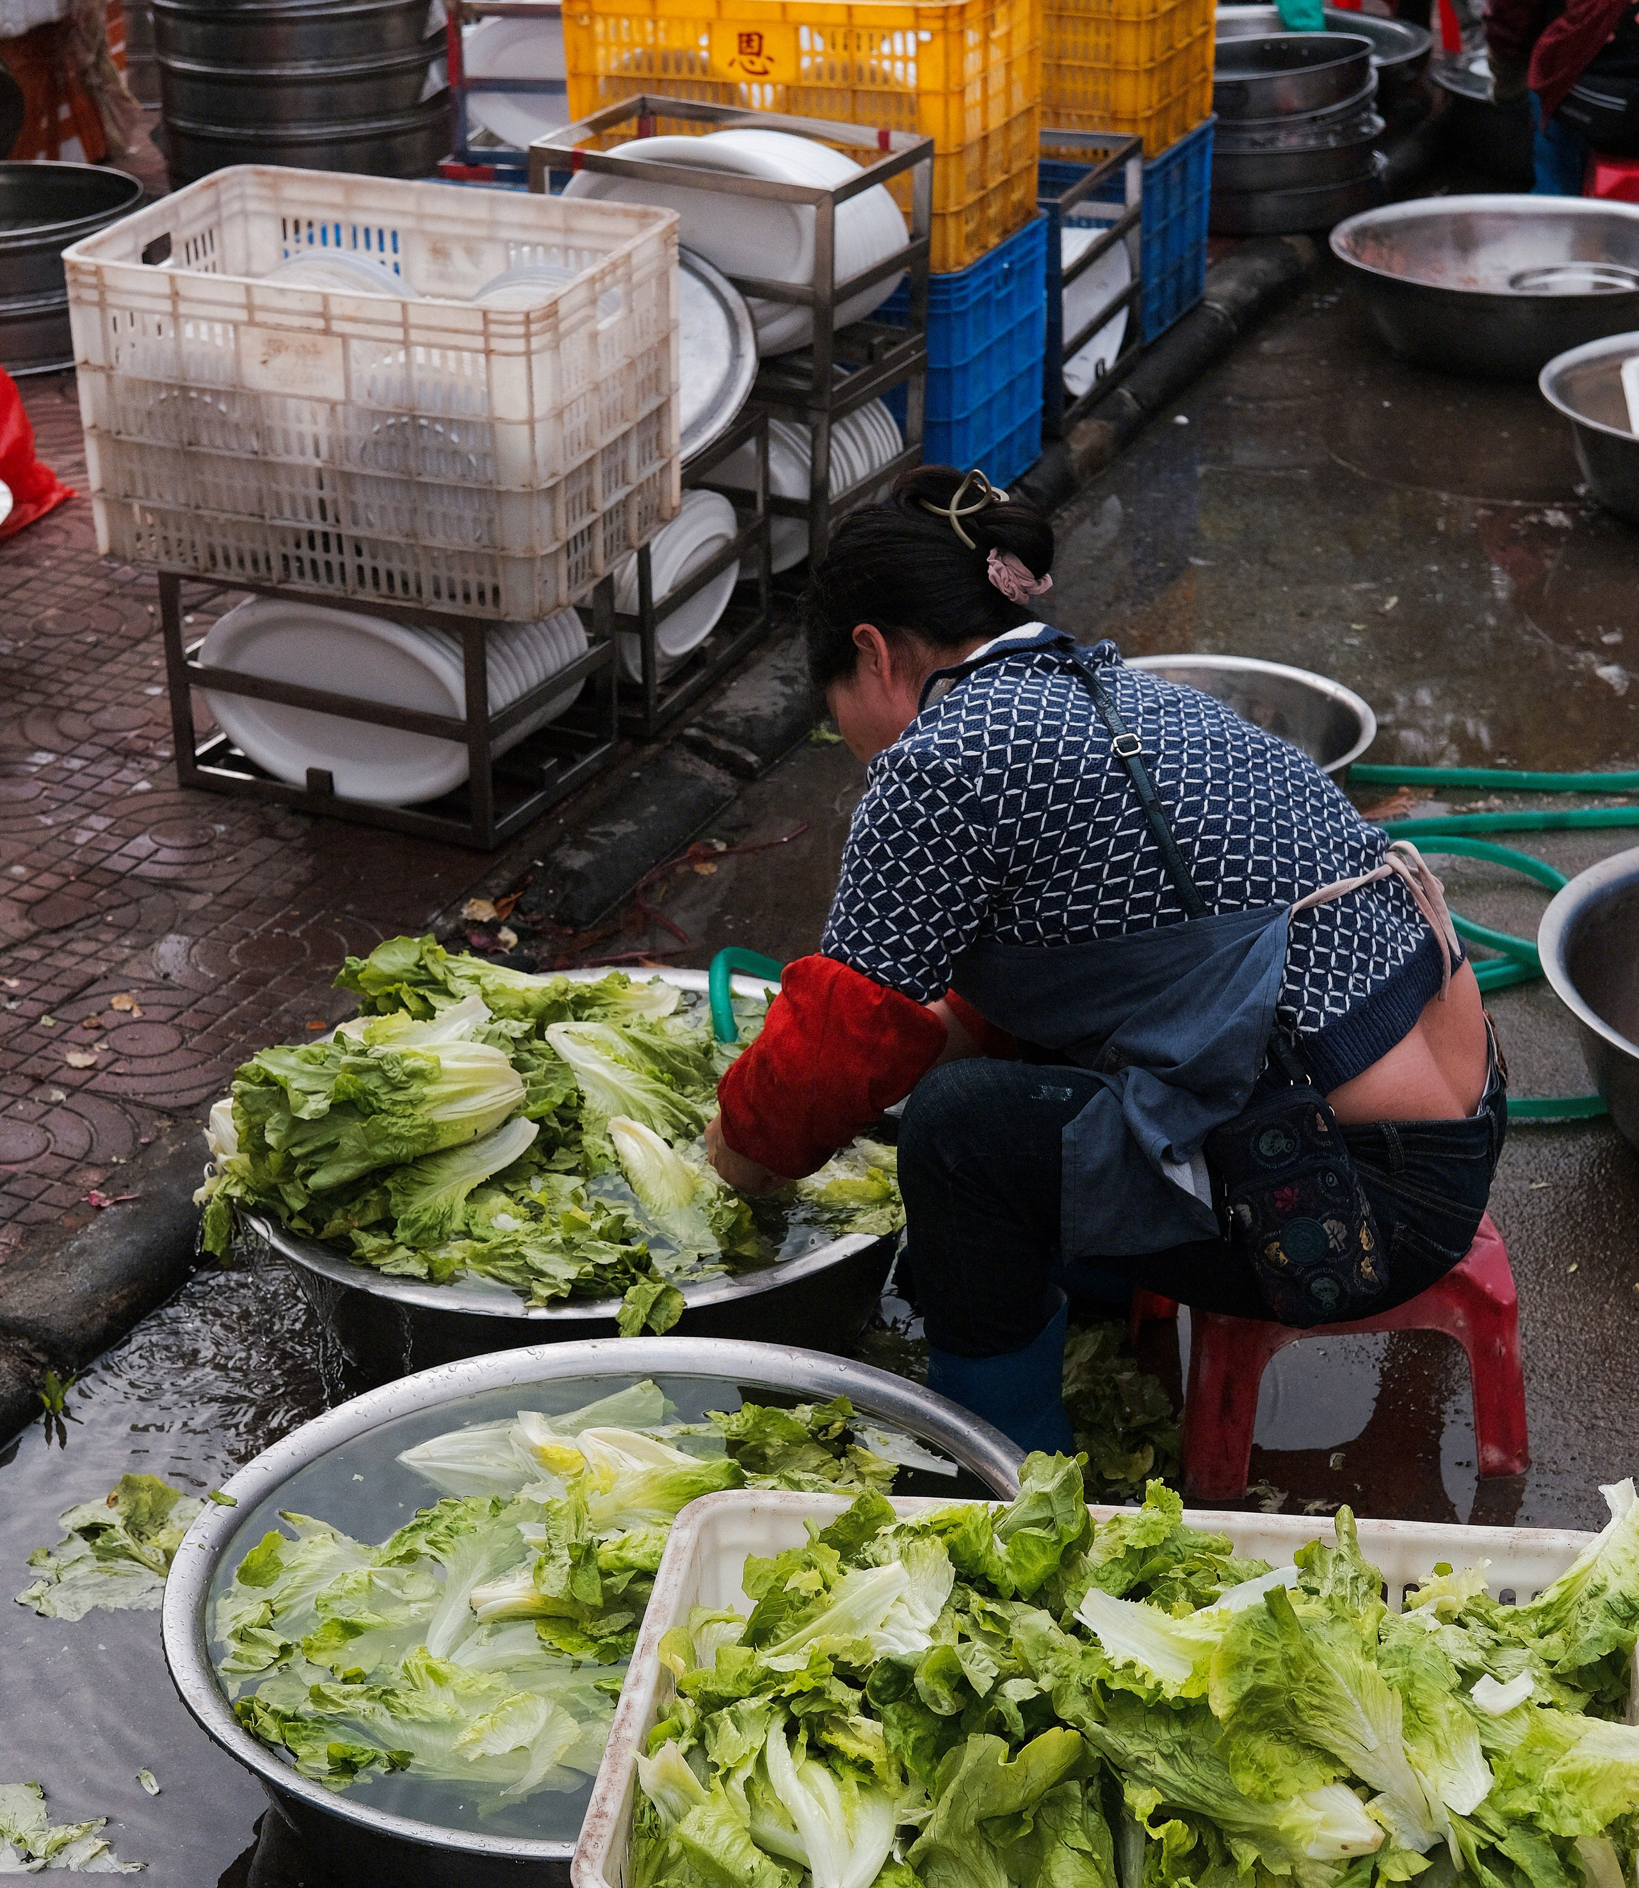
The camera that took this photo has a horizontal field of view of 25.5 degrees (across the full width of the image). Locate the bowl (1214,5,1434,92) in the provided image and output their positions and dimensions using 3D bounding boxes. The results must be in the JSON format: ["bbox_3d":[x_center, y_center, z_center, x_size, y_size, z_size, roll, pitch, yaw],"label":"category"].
[{"bbox_3d":[0.905,-1.774,7.619,0.709,0.256,0.709,-1,25,0],"label":"bowl"}]

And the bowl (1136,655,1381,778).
[{"bbox_3d":[0.458,-0.204,4.433,0.437,0.153,0.437,-1,25,0],"label":"bowl"}]

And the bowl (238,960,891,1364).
[{"bbox_3d":[-0.204,0.265,3.399,0.681,0.207,0.681,-1,25,0],"label":"bowl"}]

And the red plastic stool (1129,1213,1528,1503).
[{"bbox_3d":[0.460,0.350,3.225,0.305,0.177,0.217,-3,25,-5],"label":"red plastic stool"}]

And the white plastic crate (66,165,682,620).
[{"bbox_3d":[-0.521,-0.669,4.348,0.611,0.374,0.423,9,29,17],"label":"white plastic crate"}]

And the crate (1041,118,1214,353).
[{"bbox_3d":[0.345,-1.275,6.358,0.611,0.303,0.425,8,27,19],"label":"crate"}]

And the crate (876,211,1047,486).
[{"bbox_3d":[-0.008,-0.894,5.489,0.611,0.386,0.426,9,27,19],"label":"crate"}]

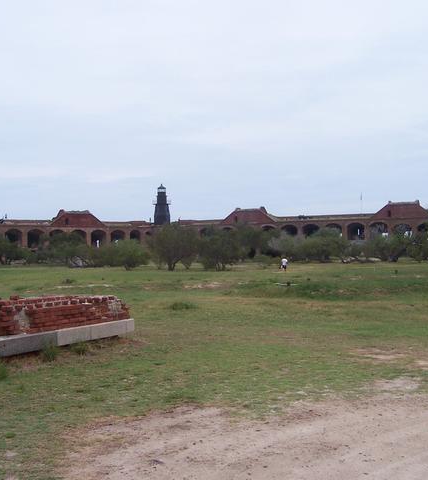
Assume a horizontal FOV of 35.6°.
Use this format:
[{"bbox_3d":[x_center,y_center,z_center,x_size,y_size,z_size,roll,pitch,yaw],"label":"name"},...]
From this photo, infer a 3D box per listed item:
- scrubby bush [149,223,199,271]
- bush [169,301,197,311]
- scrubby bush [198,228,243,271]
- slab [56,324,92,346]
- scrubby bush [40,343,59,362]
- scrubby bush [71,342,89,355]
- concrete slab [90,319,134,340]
[{"bbox_3d":[-4.805,0.791,78.000,5.742,5.684,5.455,0,-2,0],"label":"scrubby bush"},{"bbox_3d":[-0.951,1.954,20.100,0.840,0.260,0.700,0,-2,0],"label":"bush"},{"bbox_3d":[0.703,1.143,78.000,5.273,4.980,5.010,0,-2,0],"label":"scrubby bush"},{"bbox_3d":[-2.607,1.699,11.802,0.360,0.253,0.983,-1,-2,25],"label":"slab"},{"bbox_3d":[-2.509,1.697,10.150,0.260,0.270,0.250,0,-2,0],"label":"scrubby bush"},{"bbox_3d":[-2.213,1.760,10.950,0.290,0.185,0.250,0,-2,0],"label":"scrubby bush"},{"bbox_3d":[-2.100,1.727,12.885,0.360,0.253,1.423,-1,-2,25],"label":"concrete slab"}]

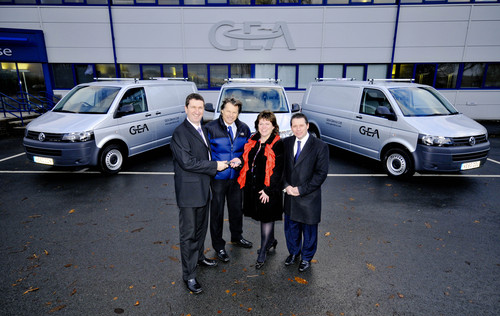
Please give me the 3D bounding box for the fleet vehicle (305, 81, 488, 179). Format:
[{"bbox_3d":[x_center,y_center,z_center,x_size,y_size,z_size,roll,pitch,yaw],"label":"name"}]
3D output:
[{"bbox_3d":[3.354,-0.998,7.623,2.000,2.060,4.890,-5,16,-20],"label":"fleet vehicle"}]

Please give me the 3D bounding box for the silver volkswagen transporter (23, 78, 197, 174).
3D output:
[{"bbox_3d":[-3.264,-1.084,7.877,2.000,2.060,4.890,5,16,19],"label":"silver volkswagen transporter"}]

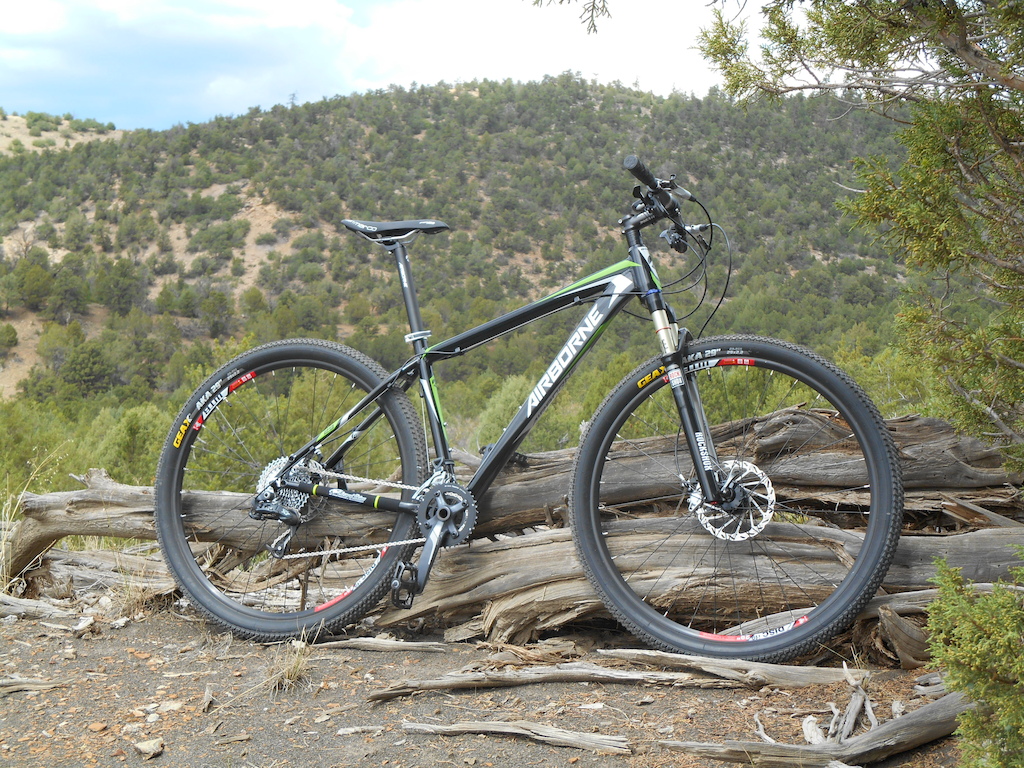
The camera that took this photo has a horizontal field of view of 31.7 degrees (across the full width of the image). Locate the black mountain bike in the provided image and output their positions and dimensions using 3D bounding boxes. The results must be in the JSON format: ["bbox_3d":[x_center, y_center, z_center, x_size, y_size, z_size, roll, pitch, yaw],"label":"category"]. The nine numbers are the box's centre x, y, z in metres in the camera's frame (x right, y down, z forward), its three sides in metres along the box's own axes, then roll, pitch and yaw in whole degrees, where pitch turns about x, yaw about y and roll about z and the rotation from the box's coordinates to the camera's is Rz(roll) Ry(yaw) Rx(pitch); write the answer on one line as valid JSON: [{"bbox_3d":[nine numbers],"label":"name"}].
[{"bbox_3d":[-0.014,0.088,4.179,1.825,1.068,0.680,0,-10,20],"label":"black mountain bike"}]

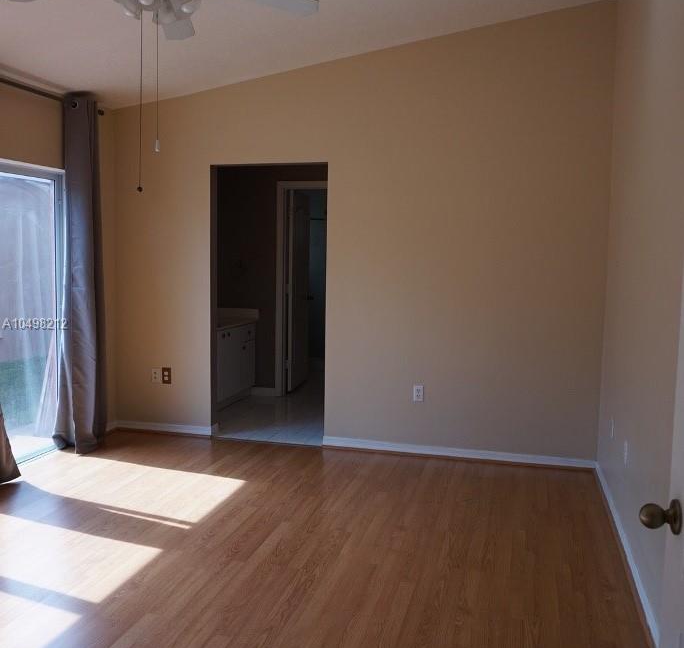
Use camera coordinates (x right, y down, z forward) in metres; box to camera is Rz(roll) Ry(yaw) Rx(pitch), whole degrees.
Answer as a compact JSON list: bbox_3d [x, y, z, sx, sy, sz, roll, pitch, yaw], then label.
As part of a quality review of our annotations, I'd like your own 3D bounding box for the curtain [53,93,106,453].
[{"bbox_3d":[-1.831,-0.334,4.835,0.169,2.466,0.389,2,6,14],"label":"curtain"}]

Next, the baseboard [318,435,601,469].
[{"bbox_3d":[0.772,0.904,4.783,1.902,0.075,0.018,2,6,14],"label":"baseboard"}]

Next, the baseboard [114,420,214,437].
[{"bbox_3d":[-1.405,0.819,5.341,0.812,0.075,0.018,2,6,14],"label":"baseboard"}]

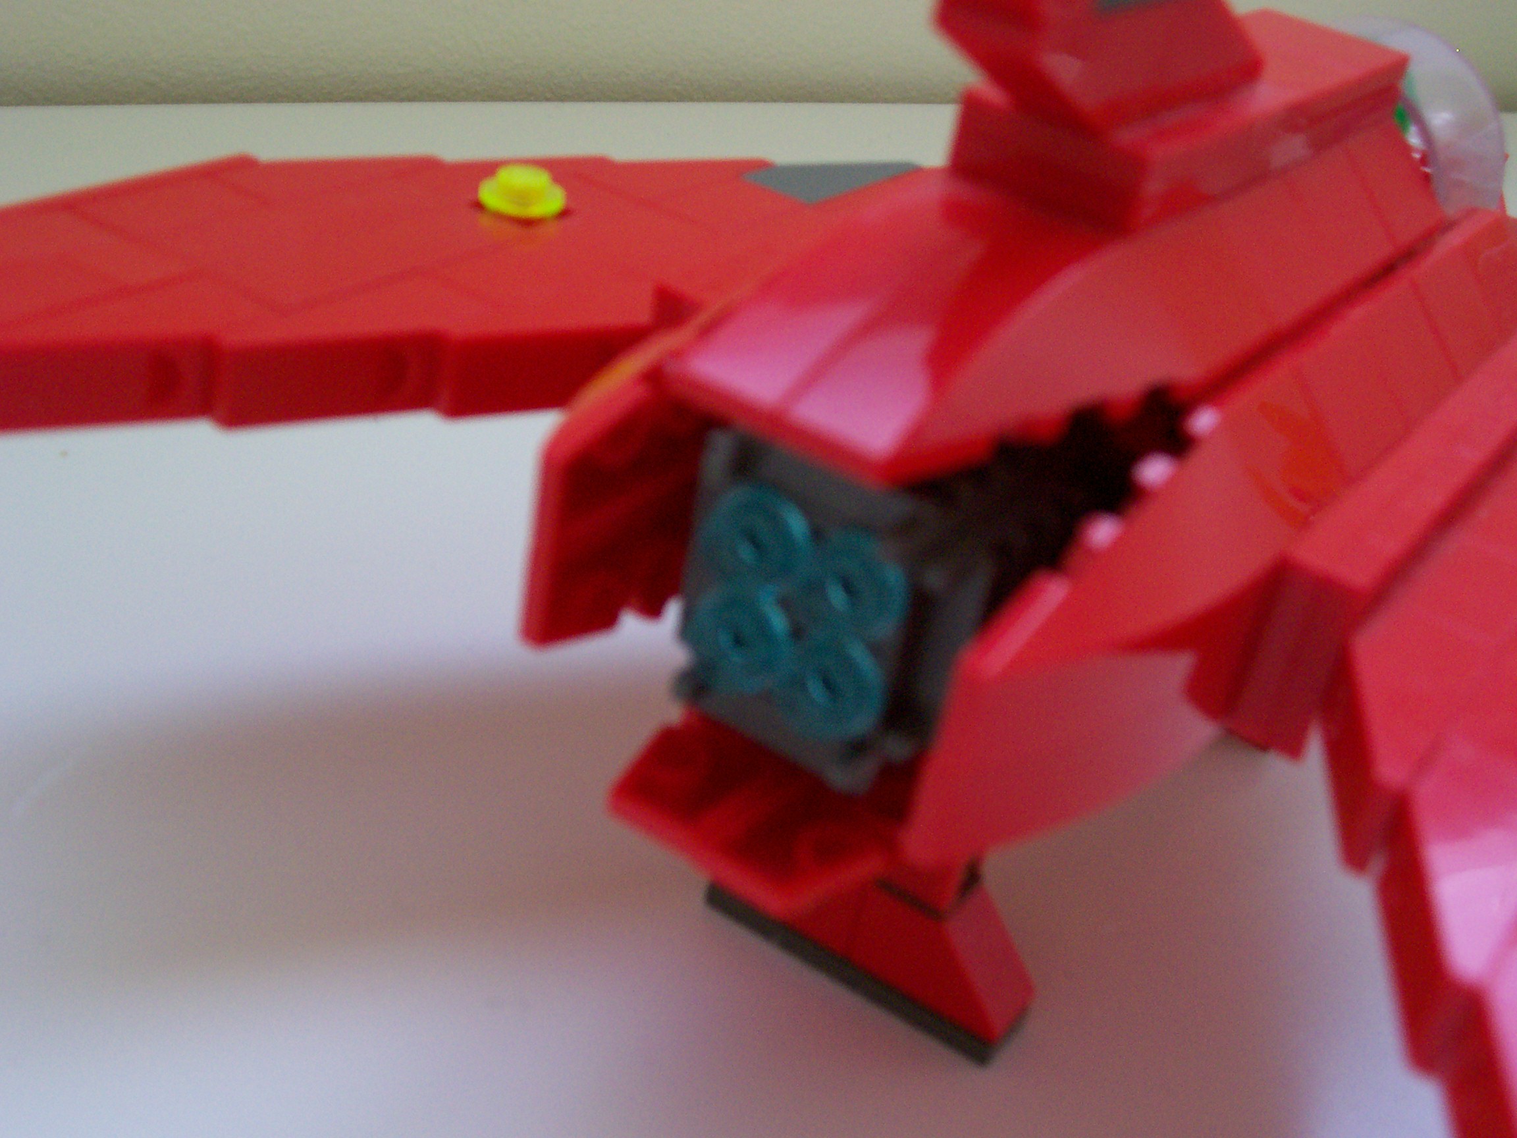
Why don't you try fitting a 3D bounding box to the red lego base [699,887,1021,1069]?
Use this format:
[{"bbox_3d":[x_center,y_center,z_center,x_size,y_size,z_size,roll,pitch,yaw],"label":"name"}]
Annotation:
[{"bbox_3d":[0.012,0.033,0.177,0.032,0.013,0.009,26,33,25],"label":"red lego base"}]

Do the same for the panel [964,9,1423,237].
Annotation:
[{"bbox_3d":[0.038,-0.040,0.158,0.016,0.006,0.064,26,33,25],"label":"panel"}]

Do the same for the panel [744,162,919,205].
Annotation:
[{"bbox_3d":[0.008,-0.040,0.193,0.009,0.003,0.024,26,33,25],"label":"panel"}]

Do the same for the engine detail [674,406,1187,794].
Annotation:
[{"bbox_3d":[0.010,0.000,0.138,0.022,0.024,0.027,26,33,25],"label":"engine detail"}]

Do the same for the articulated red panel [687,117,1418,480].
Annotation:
[{"bbox_3d":[0.028,-0.028,0.150,0.032,0.010,0.096,26,33,25],"label":"articulated red panel"}]

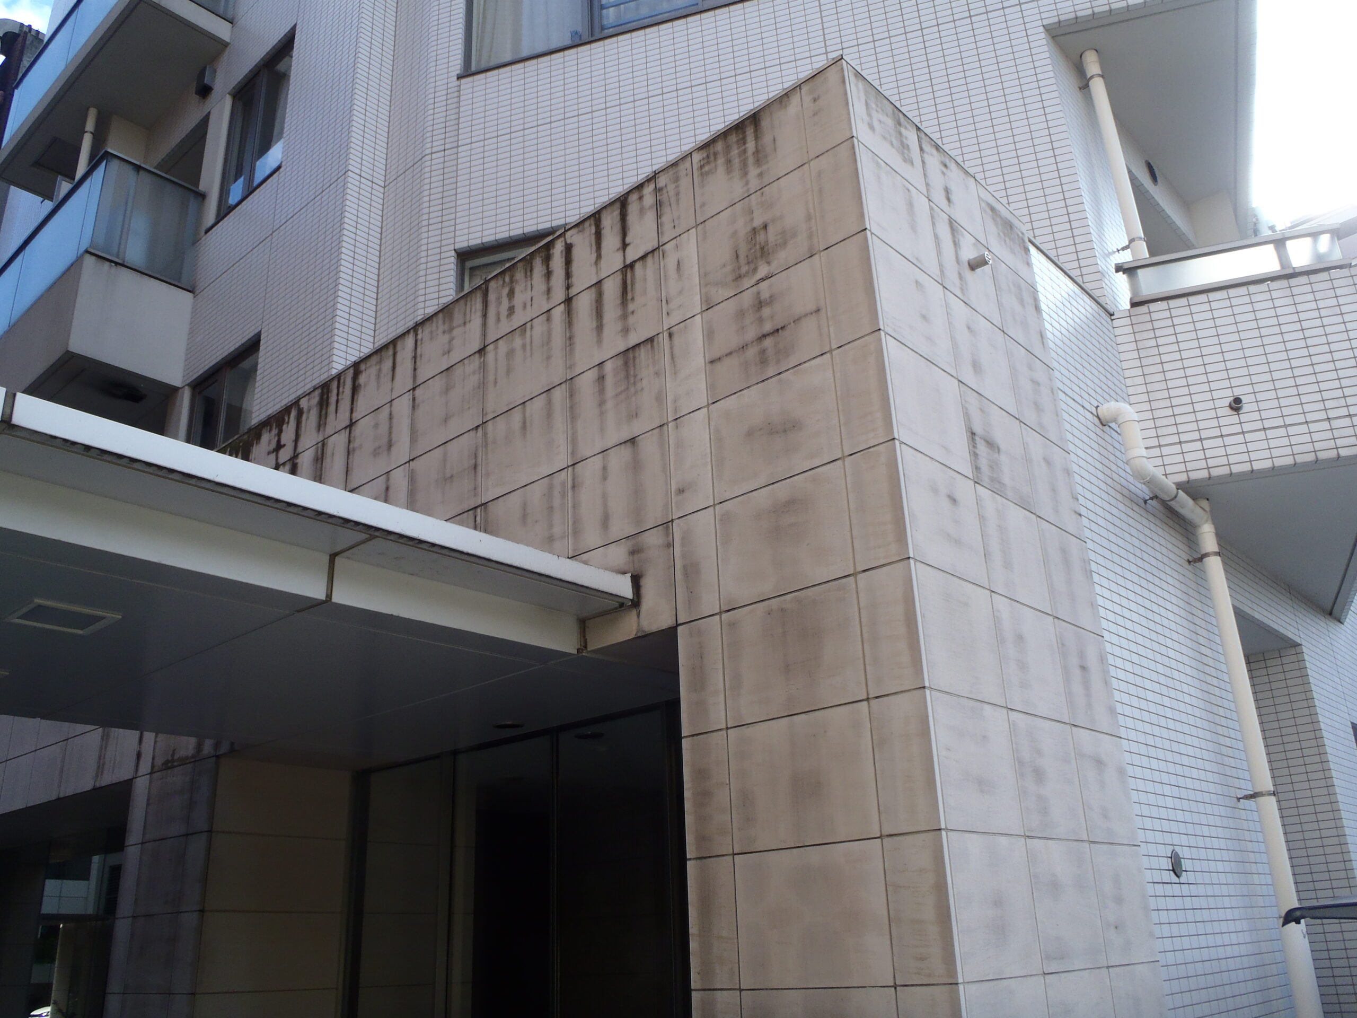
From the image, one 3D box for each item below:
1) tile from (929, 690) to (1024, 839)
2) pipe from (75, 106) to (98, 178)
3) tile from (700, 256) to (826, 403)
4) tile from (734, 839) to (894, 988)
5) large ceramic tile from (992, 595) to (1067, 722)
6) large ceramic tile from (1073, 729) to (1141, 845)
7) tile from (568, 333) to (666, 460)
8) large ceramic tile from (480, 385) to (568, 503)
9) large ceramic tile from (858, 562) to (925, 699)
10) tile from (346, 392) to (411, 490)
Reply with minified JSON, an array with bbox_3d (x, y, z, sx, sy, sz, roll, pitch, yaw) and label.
[{"bbox_3d":[0.944,0.811,3.464,0.020,0.408,0.499,-20,-28,38],"label":"tile"},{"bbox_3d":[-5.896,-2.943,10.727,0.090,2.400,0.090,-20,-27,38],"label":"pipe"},{"bbox_3d":[0.320,-0.655,4.049,0.558,0.399,0.022,-20,-27,38],"label":"tile"},{"bbox_3d":[0.412,1.262,3.405,0.569,0.404,0.025,-20,-27,38],"label":"tile"},{"bbox_3d":[1.266,0.548,3.962,0.025,0.408,0.505,-20,-27,38],"label":"large ceramic tile"},{"bbox_3d":[1.576,1.029,4.045,0.022,0.399,0.473,-20,-27,38],"label":"large ceramic tile"},{"bbox_3d":[-0.262,-0.456,4.652,0.574,0.408,0.020,-20,-27,38],"label":"tile"},{"bbox_3d":[-0.697,-0.292,5.003,0.586,0.415,0.025,-20,-27,38],"label":"large ceramic tile"},{"bbox_3d":[0.653,0.371,3.372,0.198,0.399,0.022,-20,-27,38],"label":"large ceramic tile"},{"bbox_3d":[-1.556,-0.345,5.741,0.559,0.399,0.022,-20,-27,38],"label":"tile"}]

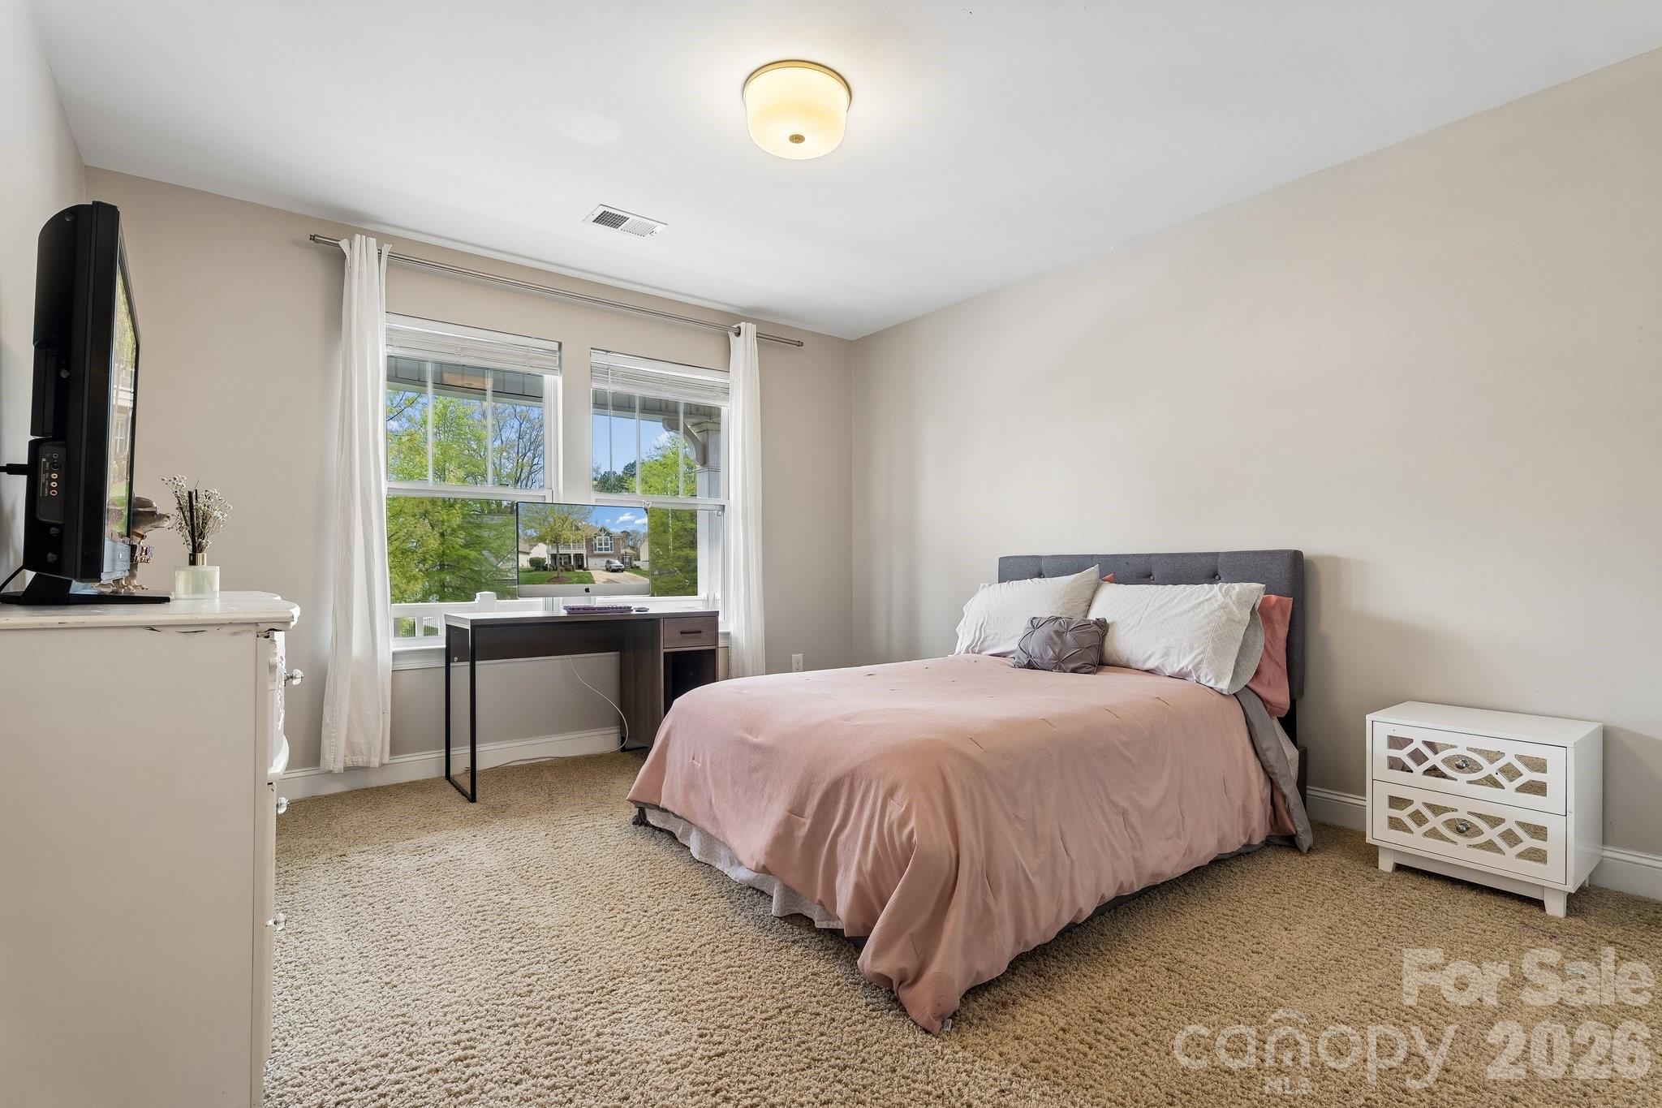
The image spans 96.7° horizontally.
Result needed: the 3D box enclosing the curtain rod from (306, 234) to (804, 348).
[{"bbox_3d":[-1.162,-1.297,3.816,2.520,0.040,0.060,0,0,-38],"label":"curtain rod"}]

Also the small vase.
[{"bbox_3d":[-1.290,0.058,1.504,0.068,0.068,0.068,0,0,-38],"label":"small vase"}]

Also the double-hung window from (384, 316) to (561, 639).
[{"bbox_3d":[-1.746,-0.337,3.527,0.870,1.498,0.100,0,0,-38],"label":"double-hung window"}]

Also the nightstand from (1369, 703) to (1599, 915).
[{"bbox_3d":[2.038,0.770,2.328,0.355,0.483,0.490,0,0,-38],"label":"nightstand"}]

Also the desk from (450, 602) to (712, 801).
[{"bbox_3d":[-1.159,0.649,3.561,1.180,0.755,0.400,0,0,-38],"label":"desk"}]

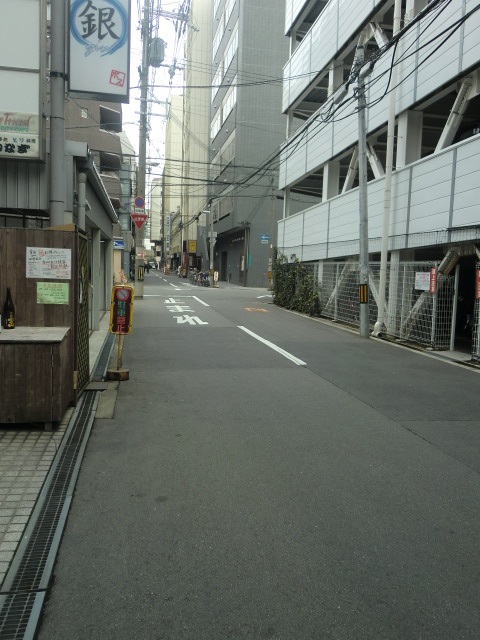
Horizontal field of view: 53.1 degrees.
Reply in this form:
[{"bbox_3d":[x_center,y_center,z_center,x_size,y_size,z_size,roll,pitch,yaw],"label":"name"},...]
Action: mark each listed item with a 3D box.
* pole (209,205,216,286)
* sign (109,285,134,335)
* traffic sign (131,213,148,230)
[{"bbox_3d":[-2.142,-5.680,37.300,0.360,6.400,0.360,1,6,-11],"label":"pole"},{"bbox_3d":[-1.518,-0.128,6.200,0.290,0.640,0.050,3,6,-12],"label":"sign"},{"bbox_3d":[-4.632,-4.521,22.200,0.810,0.740,0.060,1,6,-9],"label":"traffic sign"}]

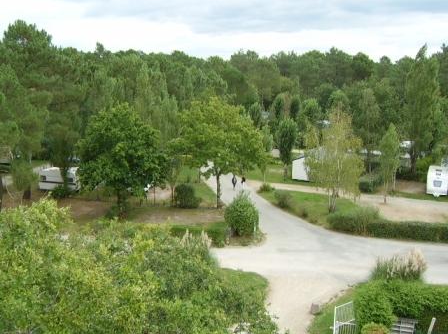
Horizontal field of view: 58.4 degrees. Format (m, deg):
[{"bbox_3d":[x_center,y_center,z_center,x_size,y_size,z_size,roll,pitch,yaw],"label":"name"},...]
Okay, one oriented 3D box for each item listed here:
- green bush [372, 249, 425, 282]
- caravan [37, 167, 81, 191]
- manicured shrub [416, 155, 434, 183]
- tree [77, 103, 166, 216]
[{"bbox_3d":[10.217,6.007,24.164,2.900,2.000,2.200,0,12,0],"label":"green bush"},{"bbox_3d":[-16.581,1.338,41.763,4.800,2.500,2.150,3,9,20],"label":"caravan"},{"bbox_3d":[24.385,0.196,49.099,2.200,3.000,2.000,0,12,0],"label":"manicured shrub"},{"bbox_3d":[-8.137,-0.468,32.017,6.940,8.932,6.940,0,8,0],"label":"tree"}]

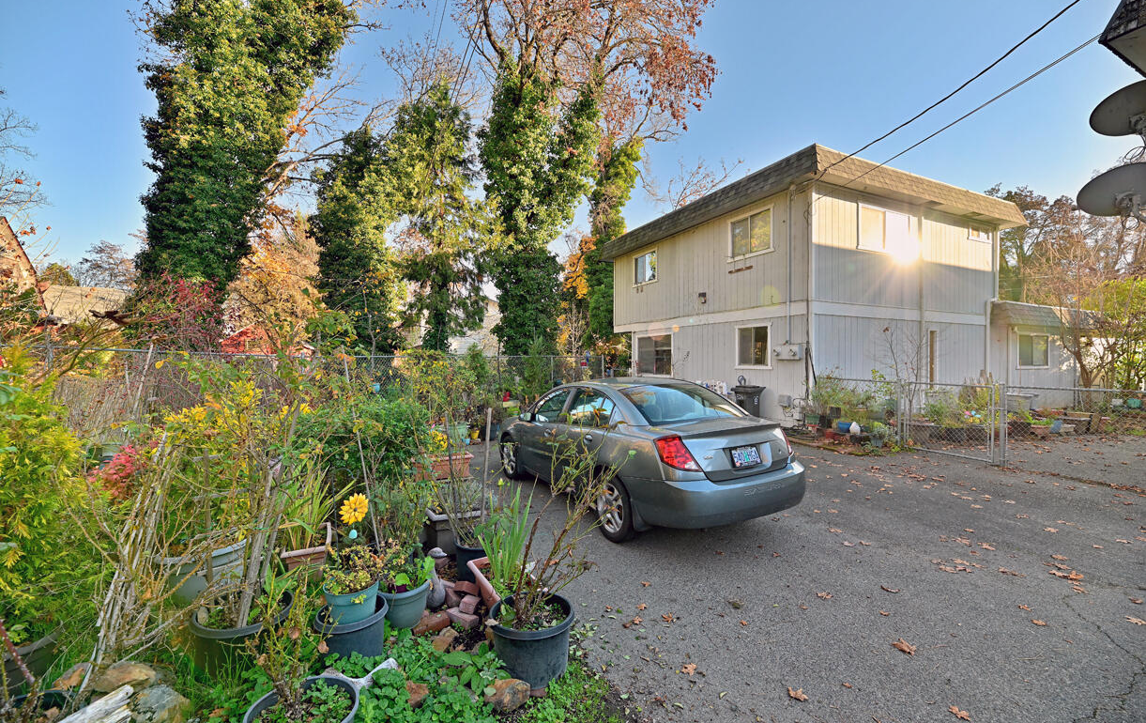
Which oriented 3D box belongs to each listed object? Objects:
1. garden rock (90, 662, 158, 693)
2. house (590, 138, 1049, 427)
[{"bbox_3d":[-2.250,1.587,2.240,0.190,0.110,0.240,0,1,45],"label":"garden rock"},{"bbox_3d":[6.680,-1.480,14.200,8.500,5.750,8.600,0,0,-25],"label":"house"}]

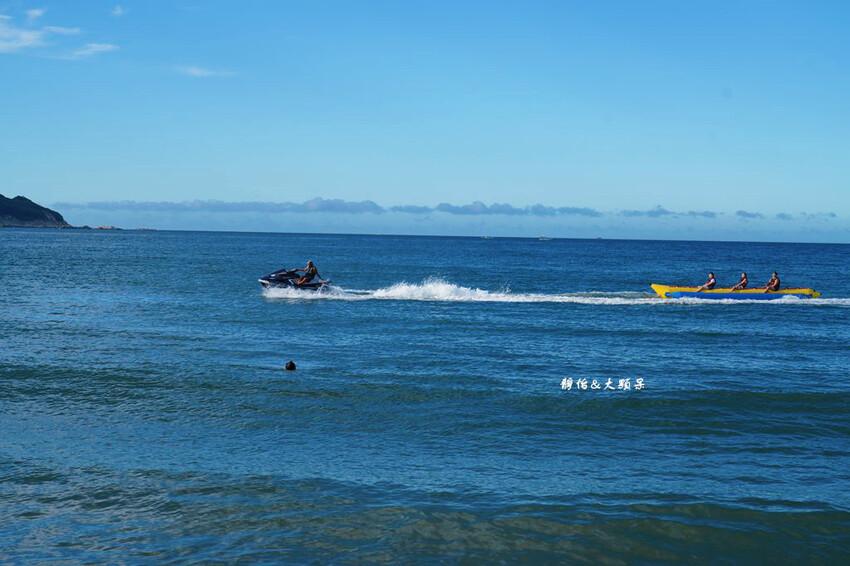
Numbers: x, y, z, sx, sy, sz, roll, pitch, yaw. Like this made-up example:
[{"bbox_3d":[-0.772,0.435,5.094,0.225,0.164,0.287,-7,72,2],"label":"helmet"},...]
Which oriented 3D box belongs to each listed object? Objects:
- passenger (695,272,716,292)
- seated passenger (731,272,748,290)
[{"bbox_3d":[12.818,-0.023,67.700,0.860,0.920,0.560,1,2,-13],"label":"passenger"},{"bbox_3d":[14.470,-0.023,68.300,0.820,0.920,0.560,1,2,-13],"label":"seated passenger"}]

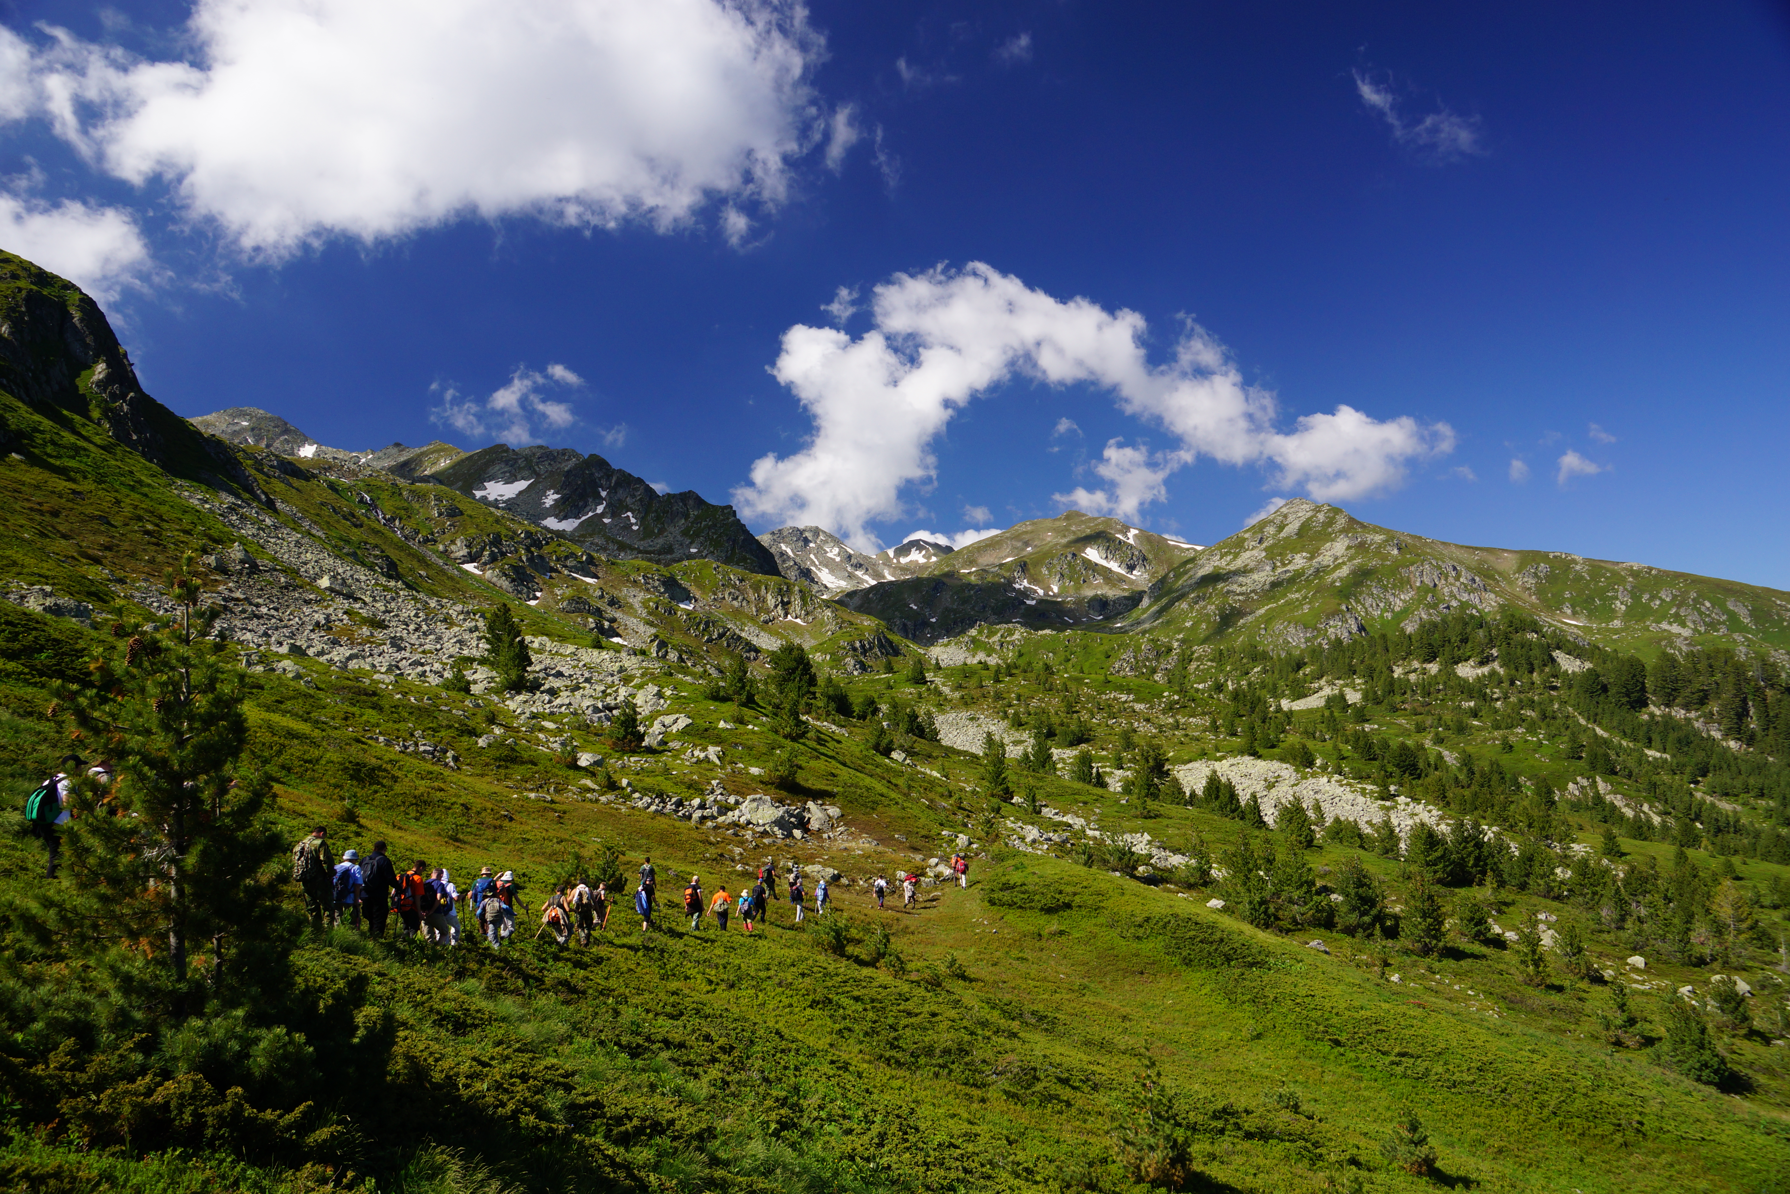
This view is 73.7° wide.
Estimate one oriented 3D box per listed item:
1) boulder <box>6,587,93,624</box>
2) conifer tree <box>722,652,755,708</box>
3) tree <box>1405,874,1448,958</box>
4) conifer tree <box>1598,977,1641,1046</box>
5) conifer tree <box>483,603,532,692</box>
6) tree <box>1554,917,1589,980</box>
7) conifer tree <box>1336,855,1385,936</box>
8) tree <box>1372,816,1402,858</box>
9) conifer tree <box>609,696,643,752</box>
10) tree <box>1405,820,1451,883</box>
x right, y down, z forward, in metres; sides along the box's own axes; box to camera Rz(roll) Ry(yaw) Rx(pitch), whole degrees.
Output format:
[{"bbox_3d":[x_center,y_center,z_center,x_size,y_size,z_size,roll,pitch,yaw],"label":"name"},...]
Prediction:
[{"bbox_3d":[-35.421,0.352,50.000,2.876,1.448,2.134,3,-7,-35],"label":"boulder"},{"bbox_3d":[-19.032,10.030,145.000,3.910,6.800,3.790,0,-3,0],"label":"conifer tree"},{"bbox_3d":[35.181,21.119,79.000,2.622,5.558,2.622,-4,-7,23],"label":"tree"},{"bbox_3d":[37.637,21.554,62.000,2.250,3.560,2.180,0,-3,0],"label":"conifer tree"},{"bbox_3d":[-29.216,3.799,90.000,3.511,6.753,3.511,1,-6,-18],"label":"conifer tree"},{"bbox_3d":[43.720,22.706,77.000,2.040,4.063,2.040,-4,-7,29],"label":"tree"},{"bbox_3d":[32.001,20.575,82.000,3.312,5.769,3.312,-3,-6,21],"label":"conifer tree"},{"bbox_3d":[57.670,28.233,140.000,3.610,4.920,3.500,0,-3,0],"label":"tree"},{"bbox_3d":[-23.297,10.929,103.000,3.020,4.710,2.930,0,-3,0],"label":"conifer tree"},{"bbox_3d":[45.097,21.493,101.000,3.567,5.329,3.567,-4,-7,23],"label":"tree"}]

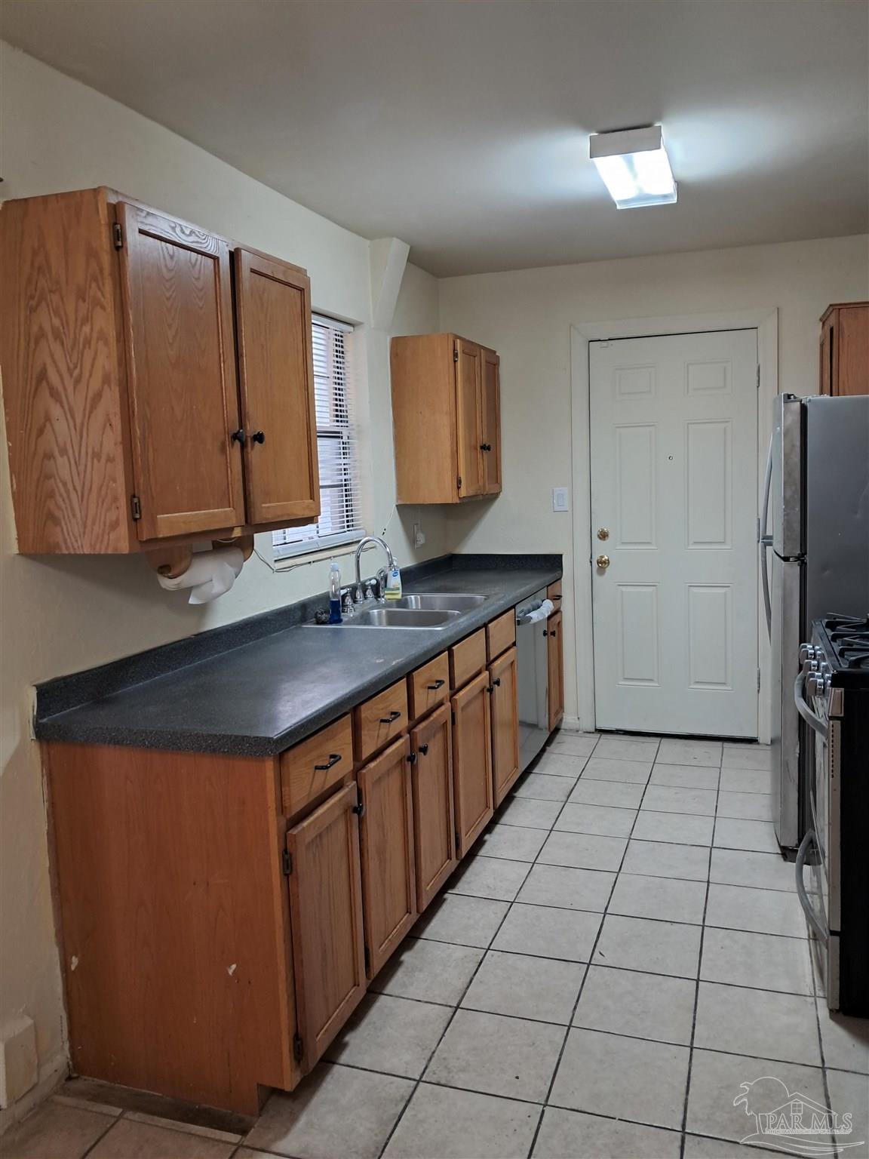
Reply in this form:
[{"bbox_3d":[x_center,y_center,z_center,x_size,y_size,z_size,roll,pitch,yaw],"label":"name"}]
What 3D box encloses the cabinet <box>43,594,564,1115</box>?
[{"bbox_3d":[-0.109,0.607,3.533,0.647,0.855,3.076,1,8,19],"label":"cabinet"}]

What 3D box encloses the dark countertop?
[{"bbox_3d":[-0.133,0.119,3.470,0.636,0.129,3.086,1,8,19],"label":"dark countertop"}]

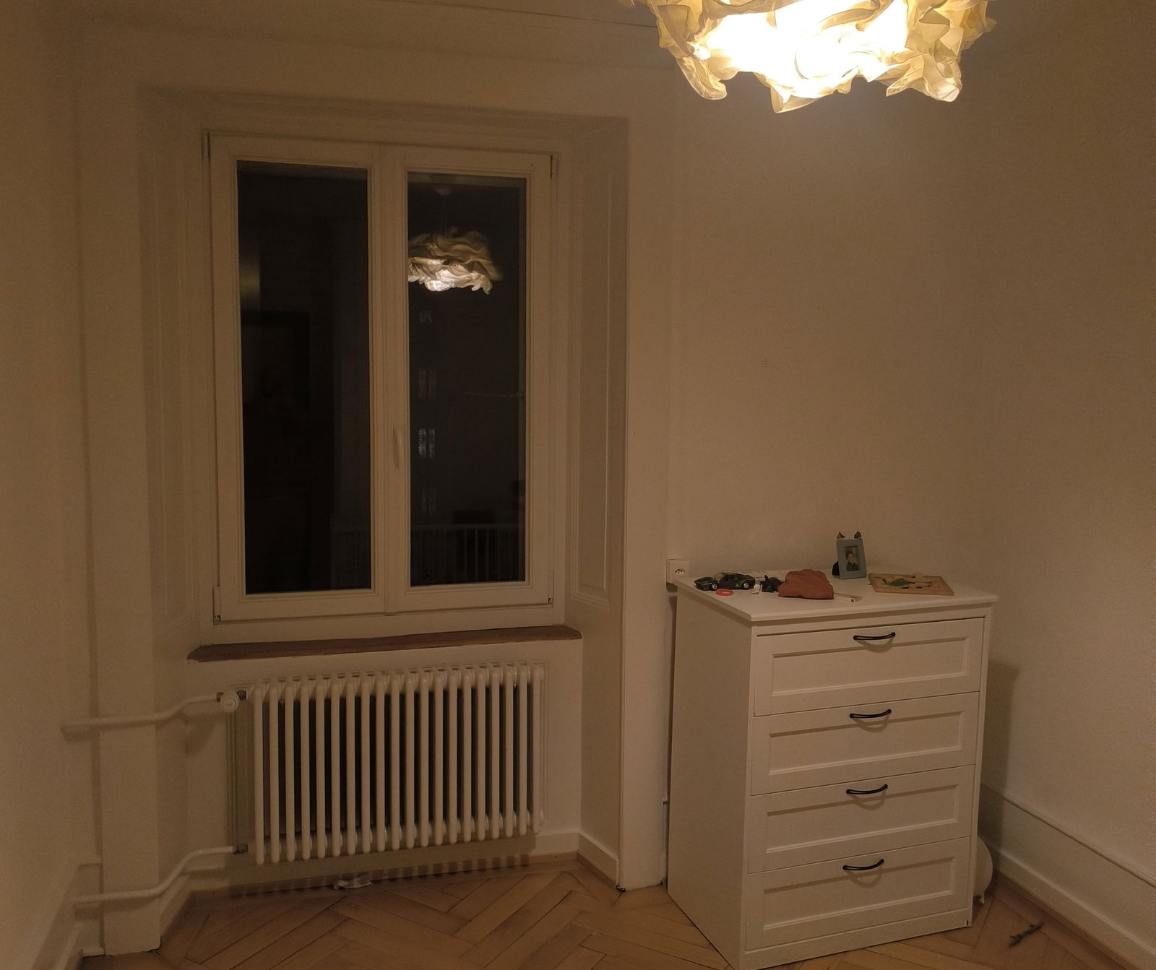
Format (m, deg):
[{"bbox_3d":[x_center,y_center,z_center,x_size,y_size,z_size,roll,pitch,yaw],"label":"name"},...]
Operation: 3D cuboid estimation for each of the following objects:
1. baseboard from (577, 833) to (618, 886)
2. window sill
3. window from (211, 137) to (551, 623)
[{"bbox_3d":[0.075,1.227,3.378,0.022,0.091,0.237,-3,8,-33],"label":"baseboard"},{"bbox_3d":[-0.596,0.498,3.300,1.222,0.028,0.101,-1,7,-15],"label":"window sill"},{"bbox_3d":[-0.603,-0.316,3.252,1.050,1.464,0.071,-1,7,-15],"label":"window"}]

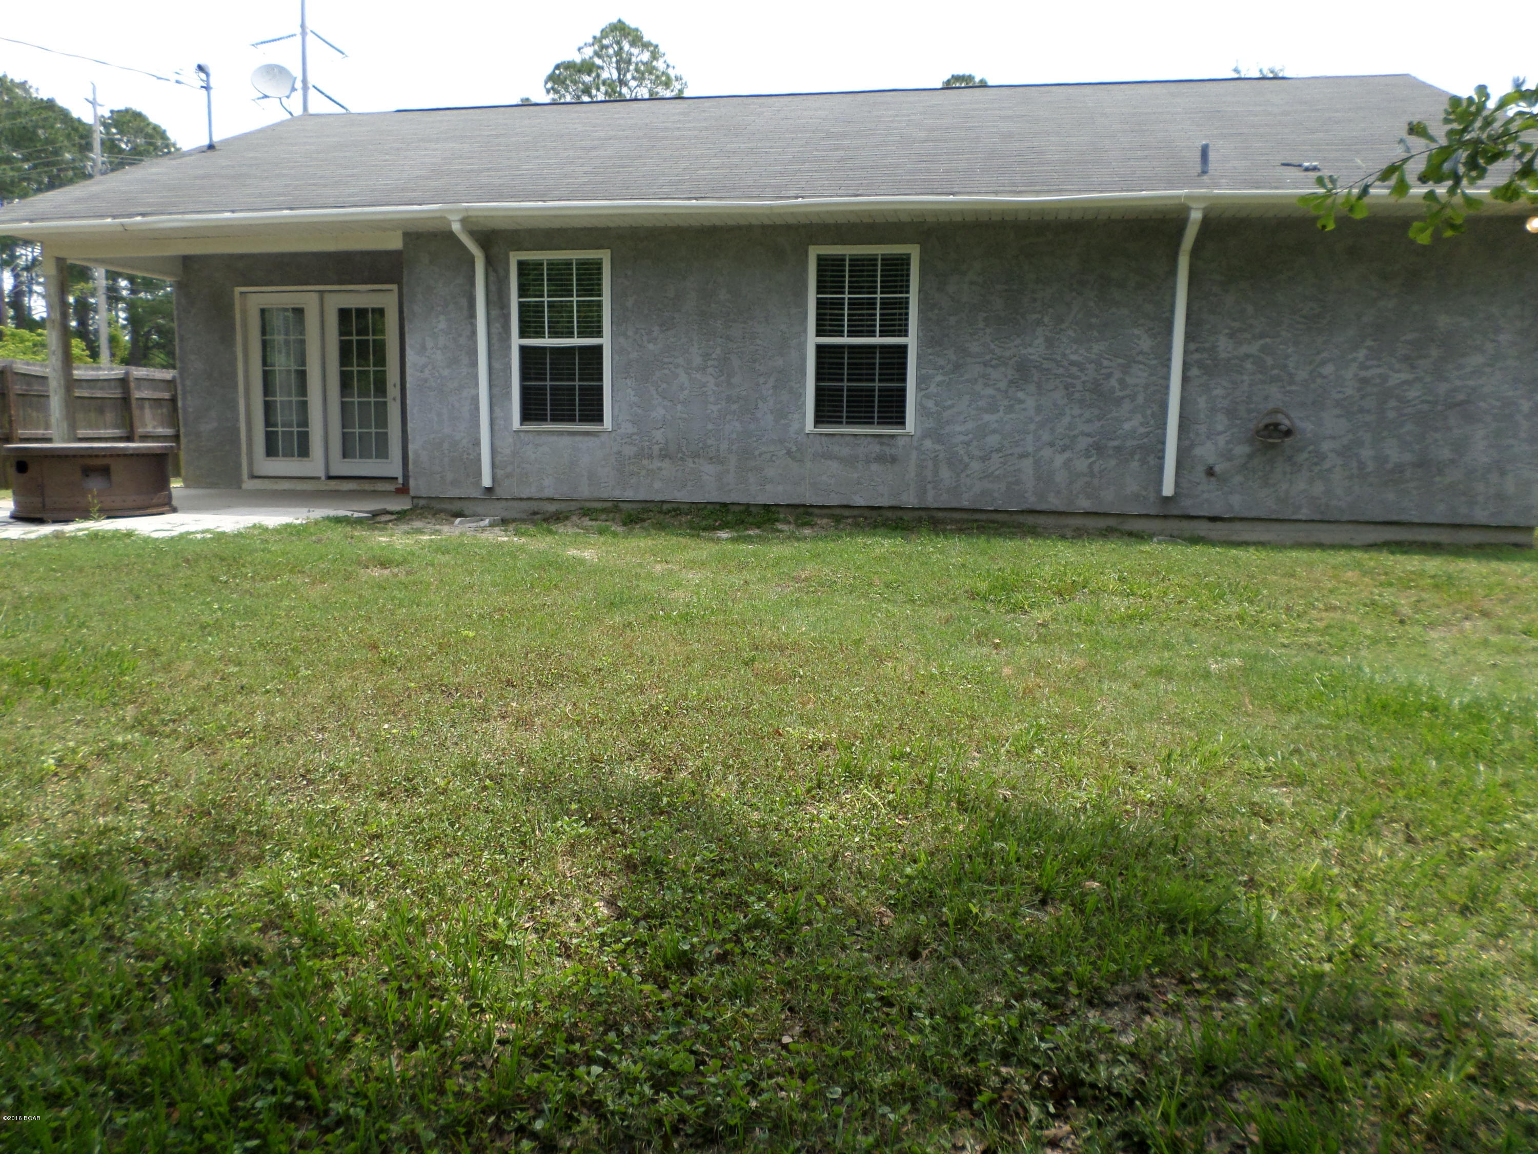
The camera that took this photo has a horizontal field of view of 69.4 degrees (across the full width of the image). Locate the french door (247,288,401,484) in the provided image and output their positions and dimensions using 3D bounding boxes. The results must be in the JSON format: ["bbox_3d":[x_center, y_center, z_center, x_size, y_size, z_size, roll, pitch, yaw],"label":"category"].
[{"bbox_3d":[-4.962,-2.131,12.302,1.905,2.101,0.130,2,8,10],"label":"french door"}]

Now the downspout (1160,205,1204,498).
[{"bbox_3d":[3.241,-1.714,8.704,0.095,2.190,0.520,2,8,10],"label":"downspout"}]

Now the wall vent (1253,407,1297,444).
[{"bbox_3d":[4.022,-1.203,8.828,0.310,0.280,0.150,2,8,10],"label":"wall vent"}]

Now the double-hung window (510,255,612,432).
[{"bbox_3d":[-1.836,-2.084,9.865,0.924,1.568,0.100,2,8,10],"label":"double-hung window"}]

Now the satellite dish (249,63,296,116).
[{"bbox_3d":[-6.604,-6.492,14.799,0.580,0.660,0.480,-6,10,-43],"label":"satellite dish"}]

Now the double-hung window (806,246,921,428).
[{"bbox_3d":[0.790,-1.996,9.393,0.930,1.560,0.100,2,8,10],"label":"double-hung window"}]

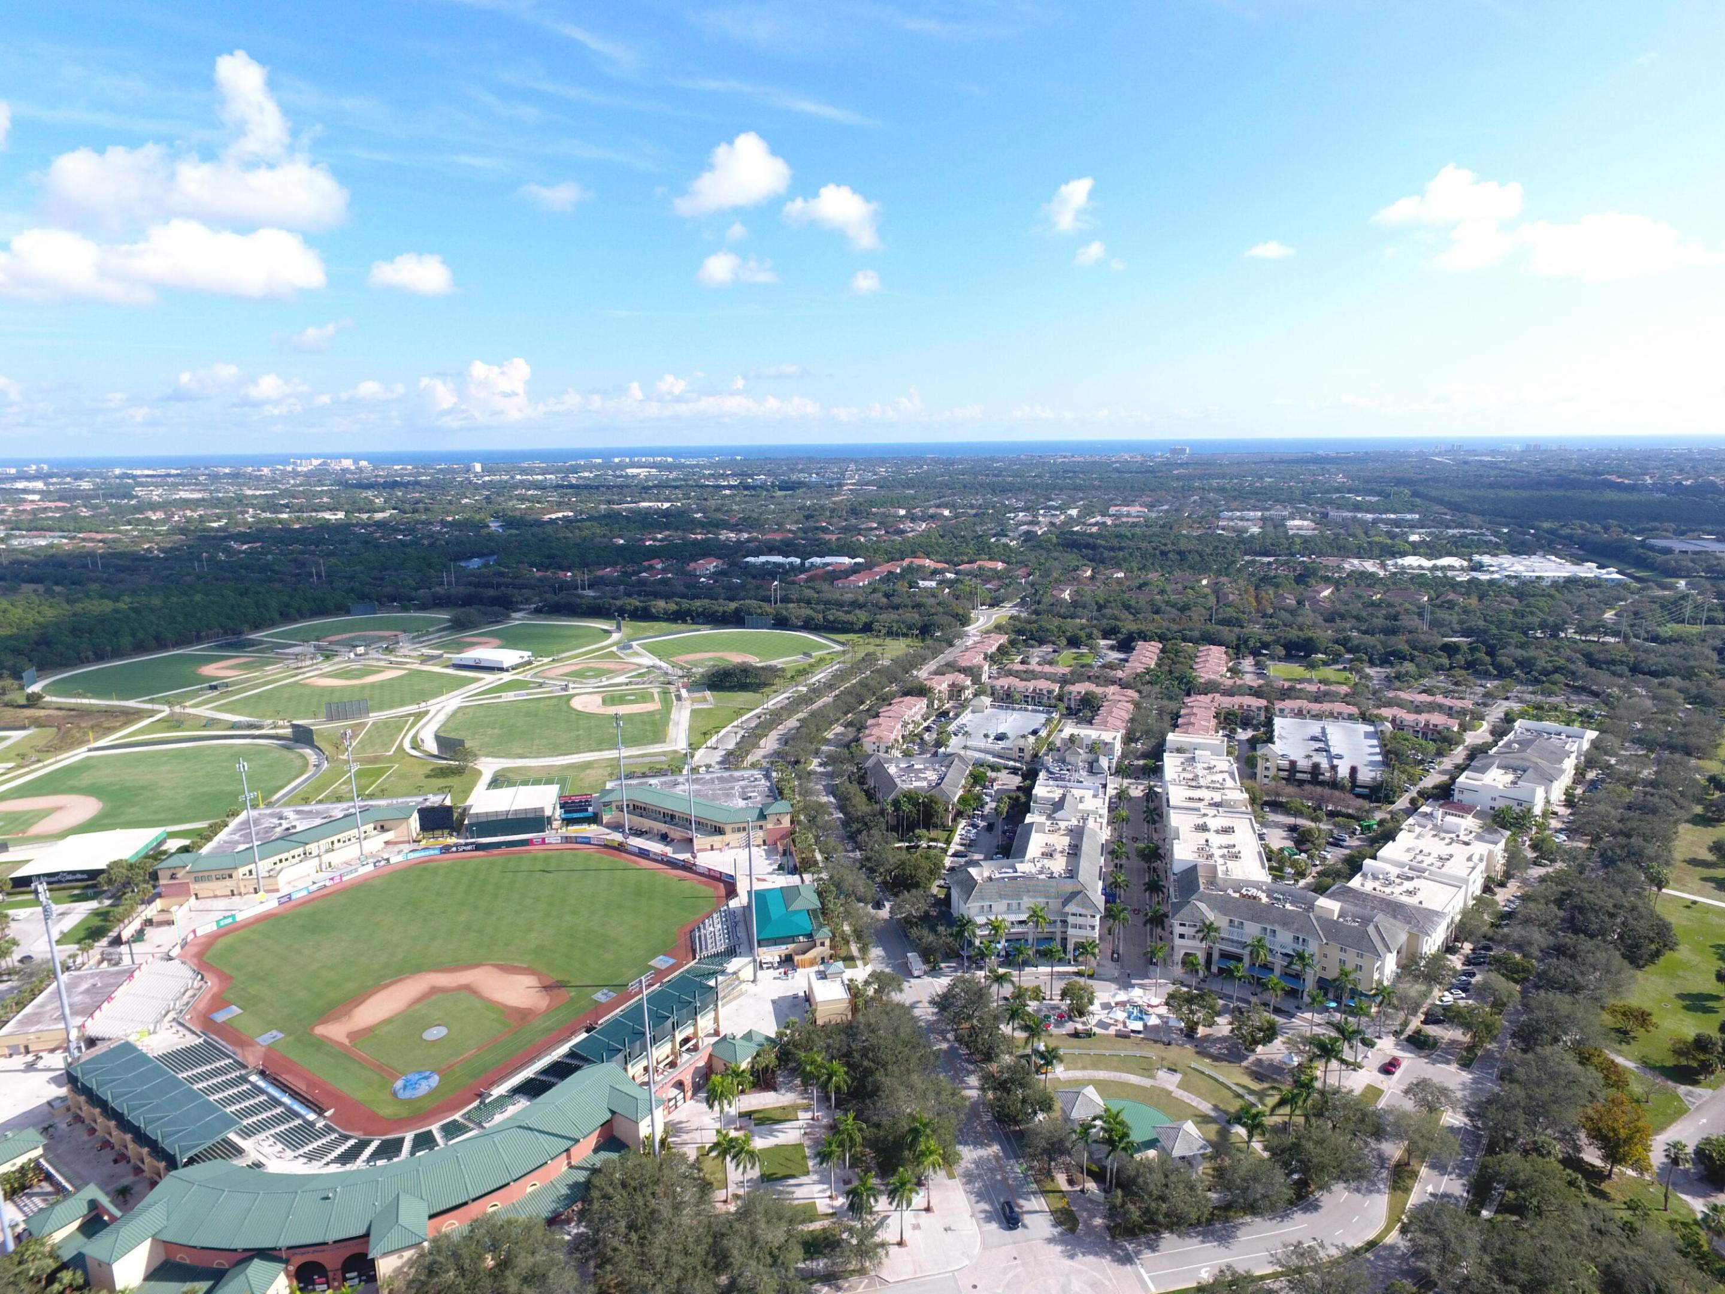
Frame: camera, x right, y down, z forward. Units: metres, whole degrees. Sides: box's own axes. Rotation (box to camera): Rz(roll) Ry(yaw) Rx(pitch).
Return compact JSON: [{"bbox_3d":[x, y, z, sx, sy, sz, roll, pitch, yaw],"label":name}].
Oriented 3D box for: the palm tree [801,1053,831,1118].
[{"bbox_3d":[-8.602,81.488,185.032,5.729,13.772,5.729,-1,12,0],"label":"palm tree"}]

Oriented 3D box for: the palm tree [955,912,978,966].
[{"bbox_3d":[24.810,70.780,237.840,6.000,15.100,6.000,-1,12,0],"label":"palm tree"}]

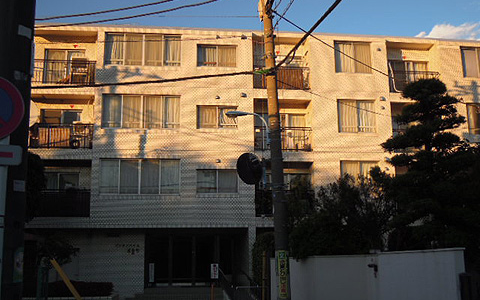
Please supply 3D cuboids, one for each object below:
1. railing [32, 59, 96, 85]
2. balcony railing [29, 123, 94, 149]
[{"bbox_3d":[-7.534,-3.353,23.799,2.636,1.081,0.150,1,-12,-7],"label":"railing"},{"bbox_3d":[-7.487,-0.609,23.232,2.616,1.071,0.150,1,-12,-7],"label":"balcony railing"}]

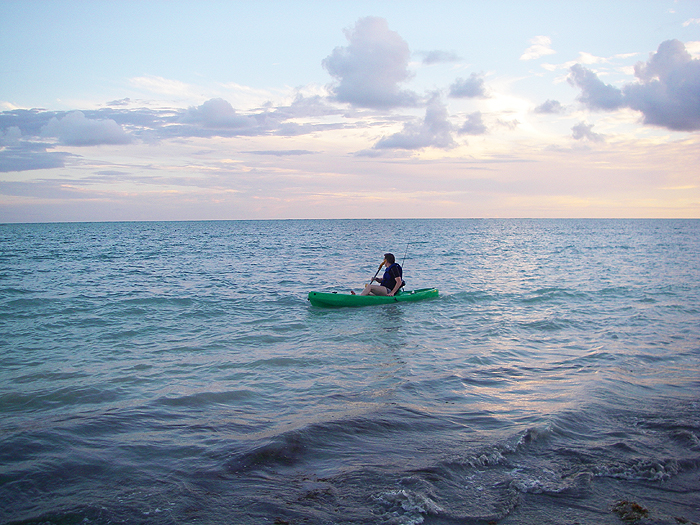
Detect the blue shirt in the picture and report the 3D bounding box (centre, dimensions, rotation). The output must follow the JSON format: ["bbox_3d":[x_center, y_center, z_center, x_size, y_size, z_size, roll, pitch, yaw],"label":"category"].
[{"bbox_3d":[0.852,0.289,15.654,0.310,0.530,0.450,10,0,-16],"label":"blue shirt"}]

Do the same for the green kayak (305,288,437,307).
[{"bbox_3d":[0.504,0.712,15.500,2.830,0.350,0.740,-2,3,-22],"label":"green kayak"}]

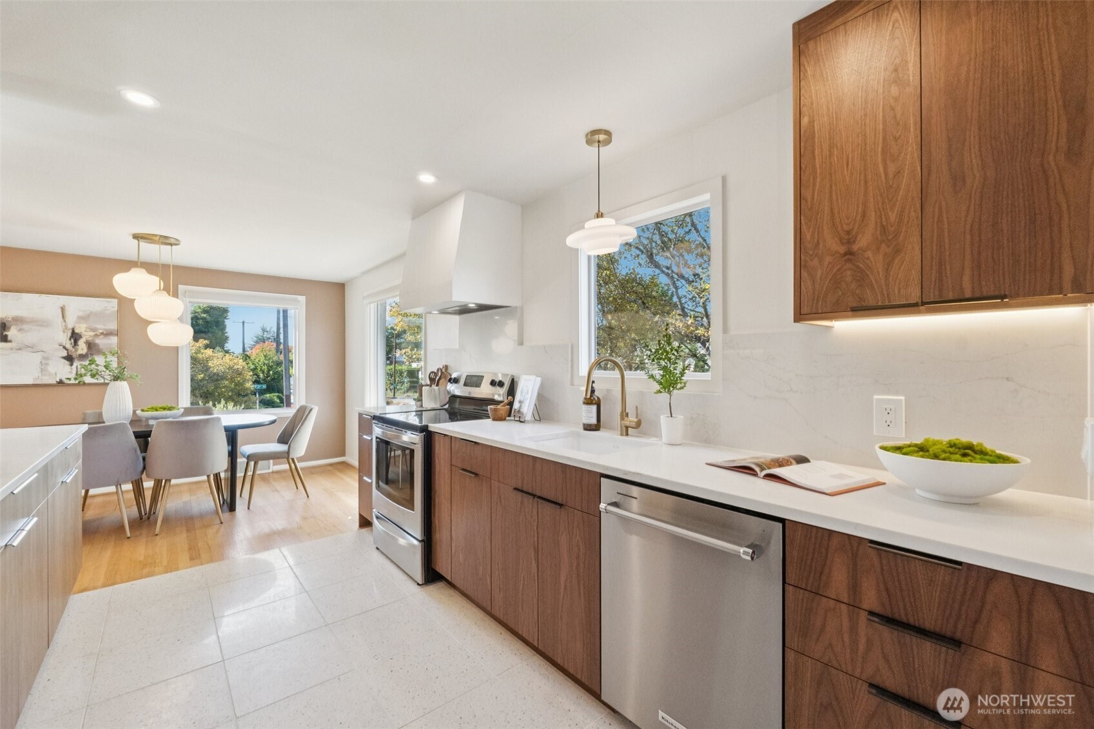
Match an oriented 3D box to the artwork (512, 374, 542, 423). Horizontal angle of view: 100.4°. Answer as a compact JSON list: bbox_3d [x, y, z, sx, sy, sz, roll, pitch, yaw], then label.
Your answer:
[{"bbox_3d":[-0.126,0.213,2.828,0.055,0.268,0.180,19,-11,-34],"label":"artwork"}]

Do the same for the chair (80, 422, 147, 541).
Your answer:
[{"bbox_3d":[-3.332,0.829,3.370,0.505,0.863,0.630,0,0,-40],"label":"chair"}]

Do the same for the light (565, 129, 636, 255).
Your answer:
[{"bbox_3d":[0.235,-0.757,2.030,0.313,0.517,0.313,0,0,0],"label":"light"}]

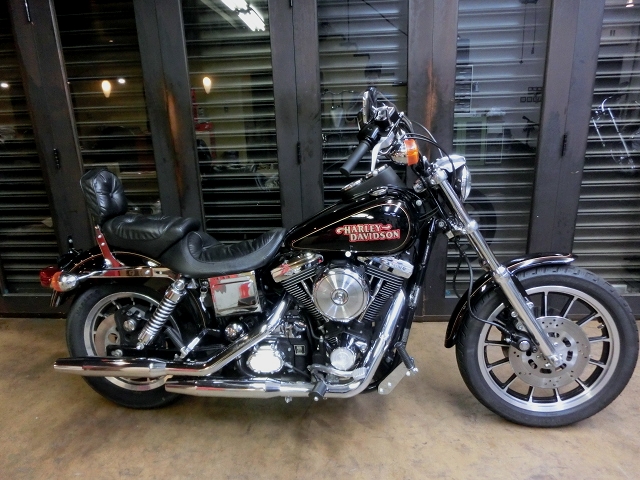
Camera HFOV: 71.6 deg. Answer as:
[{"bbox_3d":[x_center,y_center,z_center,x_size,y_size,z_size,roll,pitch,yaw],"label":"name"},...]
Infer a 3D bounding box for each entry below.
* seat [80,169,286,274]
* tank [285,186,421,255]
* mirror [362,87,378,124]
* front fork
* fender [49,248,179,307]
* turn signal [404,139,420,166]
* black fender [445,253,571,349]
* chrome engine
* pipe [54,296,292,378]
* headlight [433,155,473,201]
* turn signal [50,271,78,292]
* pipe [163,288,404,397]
[{"bbox_3d":[-0.546,-0.094,1.812,0.870,0.415,0.320,0,9,6],"label":"seat"},{"bbox_3d":[0.114,-0.082,1.709,0.510,0.235,0.290,0,11,7],"label":"tank"},{"bbox_3d":[0.148,-0.396,1.307,0.035,0.107,0.140,2,11,15],"label":"mirror"},{"bbox_3d":[0.644,0.100,1.712,0.130,0.860,0.235,-33,4,10],"label":"front fork"},{"bbox_3d":[-0.840,0.170,1.889,0.630,0.300,0.210,0,9,6],"label":"fender"},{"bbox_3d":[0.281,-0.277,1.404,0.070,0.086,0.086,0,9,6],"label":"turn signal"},{"bbox_3d":[0.717,0.237,1.701,0.480,0.385,0.130,0,11,7],"label":"black fender"},{"bbox_3d":[0.079,0.286,1.775,0.540,0.515,0.360,0,9,6],"label":"chrome engine"},{"bbox_3d":[-0.576,0.372,1.704,0.950,0.312,0.145,0,11,7],"label":"pipe"},{"bbox_3d":[0.506,-0.234,1.672,0.143,0.178,0.160,0,9,6],"label":"headlight"},{"bbox_3d":[-0.979,0.161,1.707,0.094,0.082,0.080,0,11,7],"label":"turn signal"},{"bbox_3d":[-0.142,0.393,1.671,0.920,0.393,0.160,0,11,7],"label":"pipe"}]

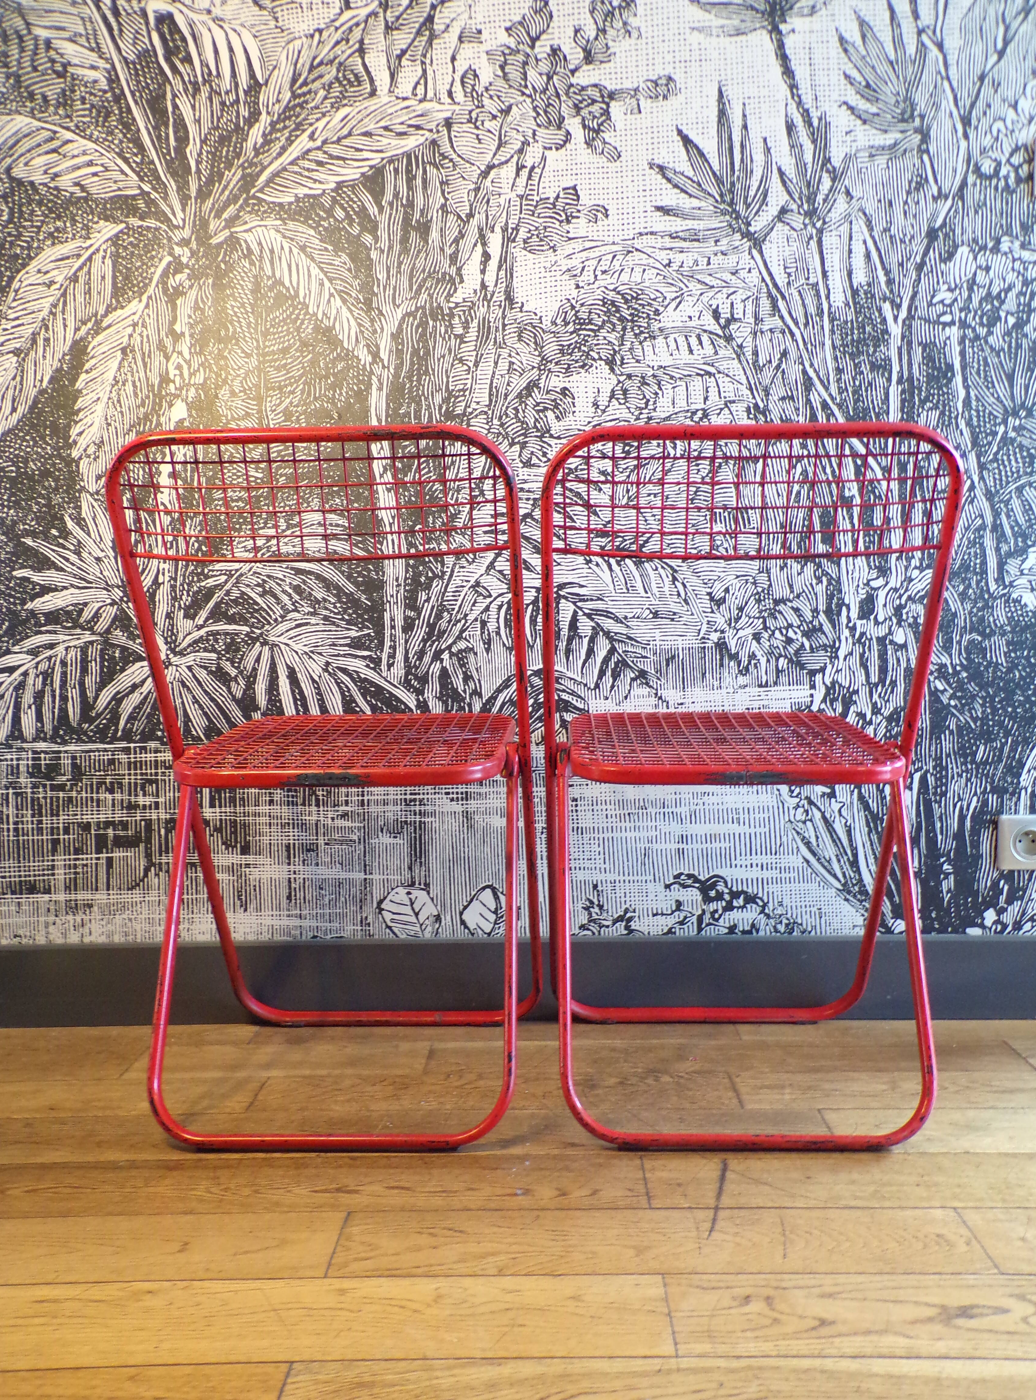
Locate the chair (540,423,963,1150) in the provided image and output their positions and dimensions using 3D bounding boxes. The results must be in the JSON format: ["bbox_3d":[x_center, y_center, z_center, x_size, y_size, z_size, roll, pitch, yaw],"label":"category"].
[{"bbox_3d":[0.257,0.092,1.409,0.448,0.782,0.471,-1,3,2],"label":"chair"}]

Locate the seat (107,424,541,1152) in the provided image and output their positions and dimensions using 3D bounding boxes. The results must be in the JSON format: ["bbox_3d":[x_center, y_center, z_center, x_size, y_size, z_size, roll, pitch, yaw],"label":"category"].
[{"bbox_3d":[-0.203,0.097,1.416,0.448,0.782,0.471,0,3,4],"label":"seat"}]

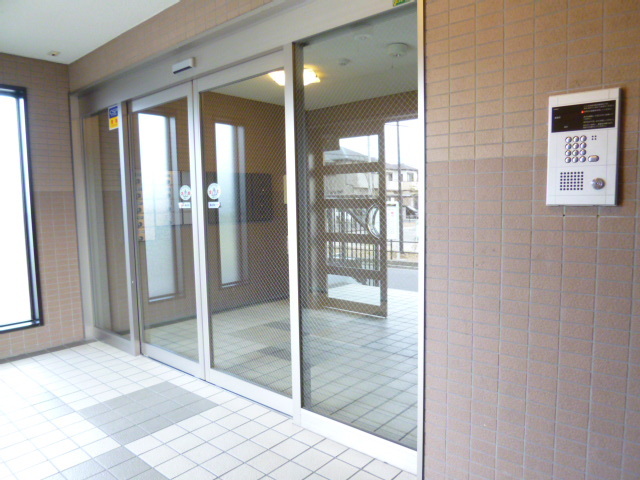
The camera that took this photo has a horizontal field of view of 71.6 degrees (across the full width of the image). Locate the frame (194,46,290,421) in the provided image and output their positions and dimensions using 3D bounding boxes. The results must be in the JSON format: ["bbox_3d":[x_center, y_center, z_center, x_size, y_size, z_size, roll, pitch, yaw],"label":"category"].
[{"bbox_3d":[-0.470,-0.016,2.755,0.850,2.050,0.070,3,6,40],"label":"frame"}]

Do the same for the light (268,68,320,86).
[{"bbox_3d":[-0.235,-1.498,4.090,0.340,0.080,0.340,3,6,40],"label":"light"}]

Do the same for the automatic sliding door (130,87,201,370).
[{"bbox_3d":[-1.123,-0.048,3.306,0.840,2.030,0.060,3,6,40],"label":"automatic sliding door"}]

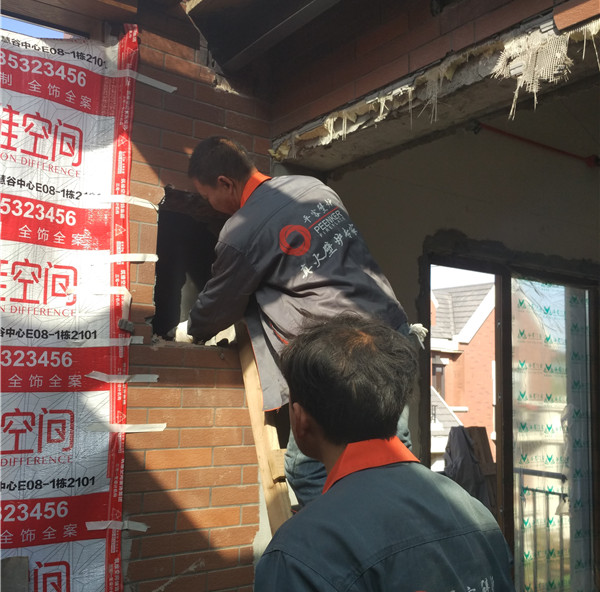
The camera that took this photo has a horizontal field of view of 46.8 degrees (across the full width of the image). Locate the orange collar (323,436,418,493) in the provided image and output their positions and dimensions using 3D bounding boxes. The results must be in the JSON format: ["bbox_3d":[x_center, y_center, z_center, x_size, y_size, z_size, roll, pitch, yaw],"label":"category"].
[{"bbox_3d":[0.100,0.253,1.020,0.160,0.090,0.145,7,-9,-40],"label":"orange collar"}]

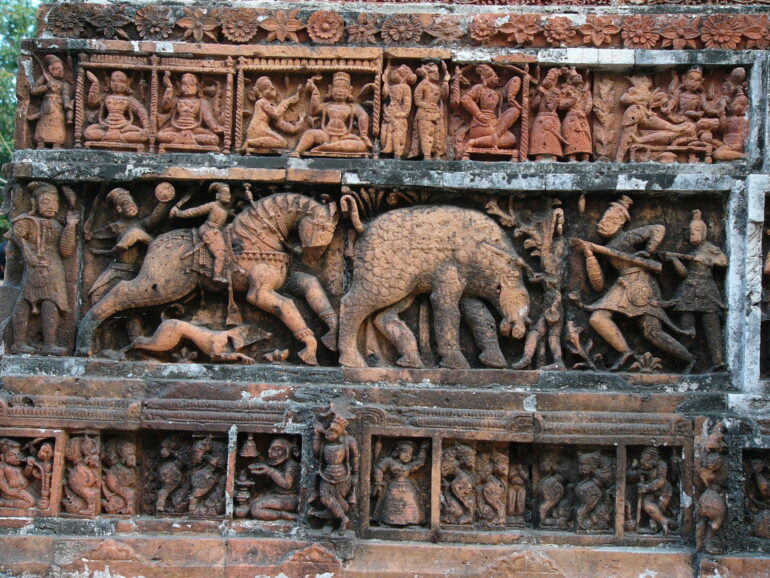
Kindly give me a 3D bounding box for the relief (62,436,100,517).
[{"bbox_3d":[-0.589,0.361,2.808,0.059,0.154,0.050,1,-2,2],"label":"relief"}]

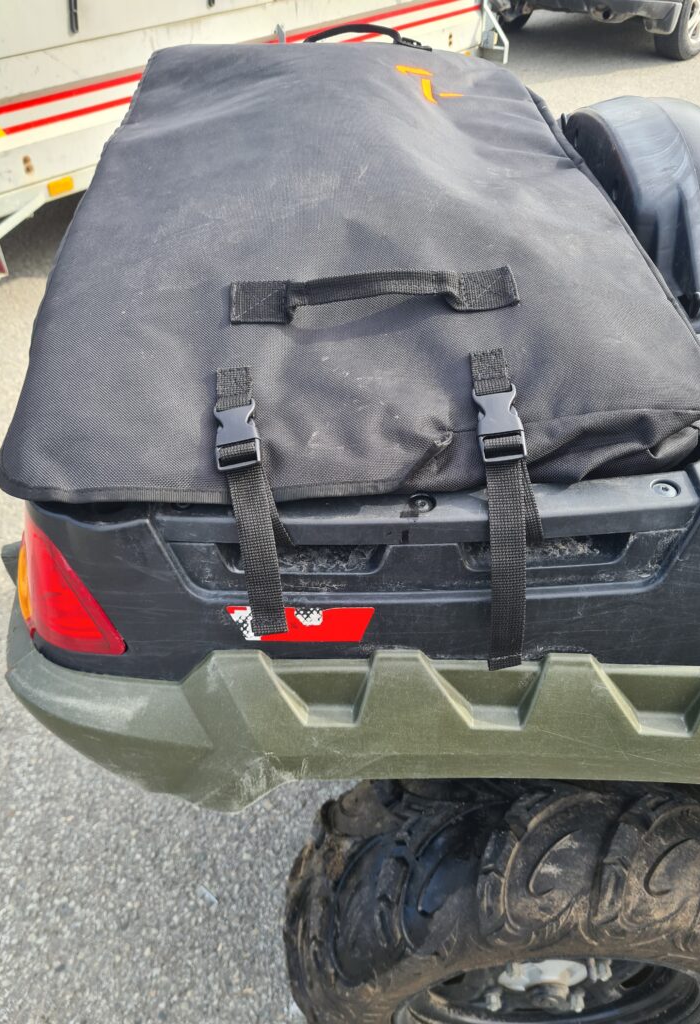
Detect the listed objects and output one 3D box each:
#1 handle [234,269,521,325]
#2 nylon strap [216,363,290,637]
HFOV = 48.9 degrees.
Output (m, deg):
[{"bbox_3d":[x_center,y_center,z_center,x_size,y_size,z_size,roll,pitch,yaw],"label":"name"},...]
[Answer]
[{"bbox_3d":[0.019,-0.166,0.588,0.219,0.026,0.042,-3,65,2],"label":"handle"},{"bbox_3d":[-0.069,-0.007,0.544,0.038,0.033,0.195,-8,88,2],"label":"nylon strap"}]

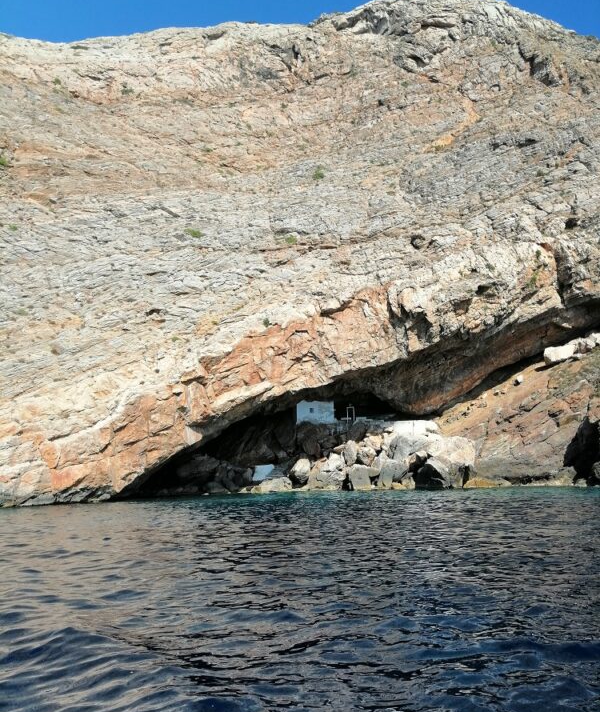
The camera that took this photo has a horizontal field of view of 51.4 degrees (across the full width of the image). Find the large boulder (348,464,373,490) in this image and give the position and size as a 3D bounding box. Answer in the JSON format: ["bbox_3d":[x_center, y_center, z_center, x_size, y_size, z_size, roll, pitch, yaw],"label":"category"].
[{"bbox_3d":[6.250,12.560,64.500,2.430,2.630,2.070,-1,-11,5],"label":"large boulder"}]

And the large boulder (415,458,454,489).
[{"bbox_3d":[14.010,12.240,65.000,4.080,3.060,3.350,-2,-11,12],"label":"large boulder"}]

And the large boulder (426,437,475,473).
[{"bbox_3d":[16.160,10.580,67.000,5.050,3.790,4.290,-2,-11,13],"label":"large boulder"}]

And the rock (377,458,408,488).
[{"bbox_3d":[9.710,12.330,65.500,3.290,3.090,2.630,-2,-11,8],"label":"rock"}]

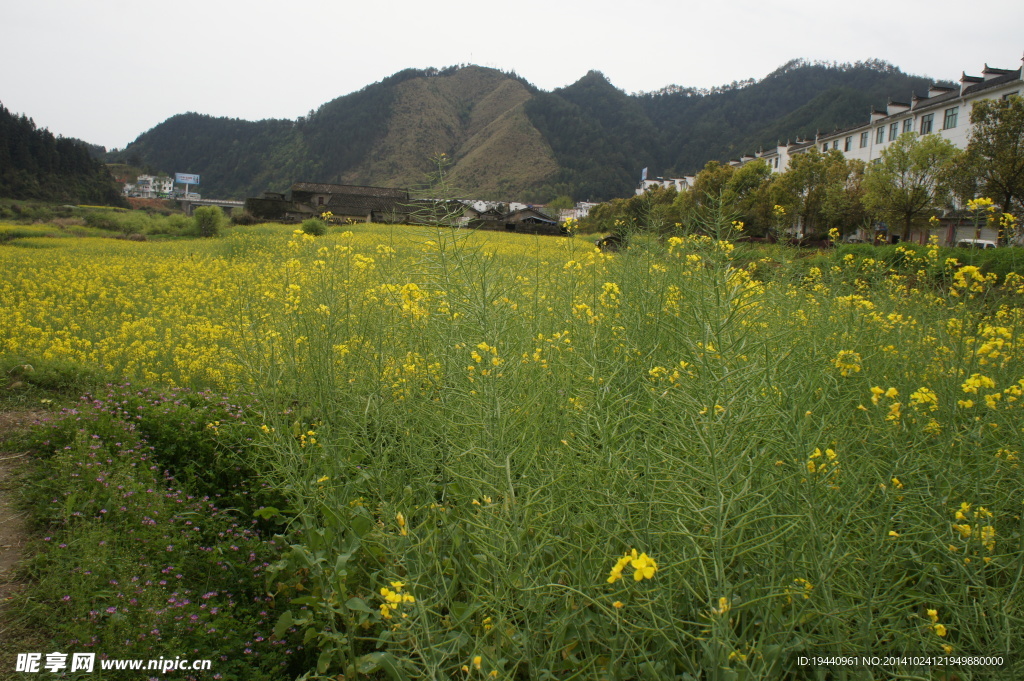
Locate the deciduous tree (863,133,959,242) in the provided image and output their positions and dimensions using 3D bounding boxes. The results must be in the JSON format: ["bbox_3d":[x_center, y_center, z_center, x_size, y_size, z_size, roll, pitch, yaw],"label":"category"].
[{"bbox_3d":[27.453,-10.360,53.000,6.200,7.900,6.200,3,9,6],"label":"deciduous tree"}]

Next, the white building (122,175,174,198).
[{"bbox_3d":[-179.997,-76.257,380.000,21.000,11.200,12.000,-1,10,-20],"label":"white building"}]

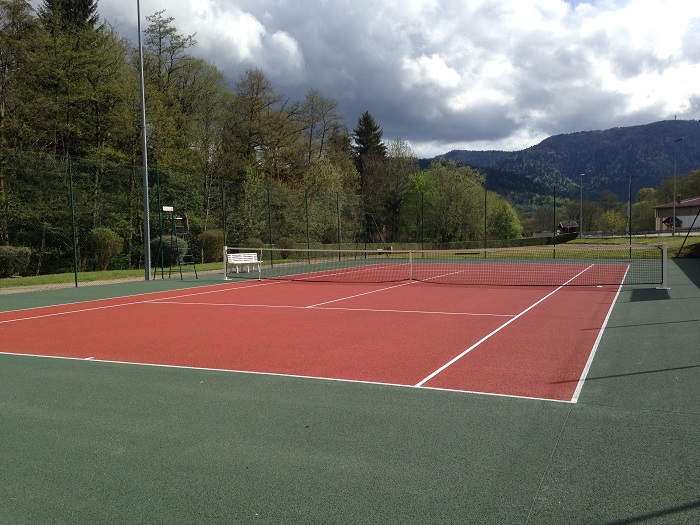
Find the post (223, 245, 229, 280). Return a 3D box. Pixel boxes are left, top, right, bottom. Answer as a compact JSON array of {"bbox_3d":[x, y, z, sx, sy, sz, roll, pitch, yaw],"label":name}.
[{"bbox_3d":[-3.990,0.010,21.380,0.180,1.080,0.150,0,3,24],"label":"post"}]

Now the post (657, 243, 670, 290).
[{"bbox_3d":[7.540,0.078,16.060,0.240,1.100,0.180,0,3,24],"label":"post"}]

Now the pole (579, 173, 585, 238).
[{"bbox_3d":[30.500,-7.380,87.800,0.750,8.450,0.300,-1,3,3],"label":"pole"}]

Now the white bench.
[{"bbox_3d":[-3.930,0.012,25.100,0.470,0.730,1.470,2,4,42],"label":"white bench"}]

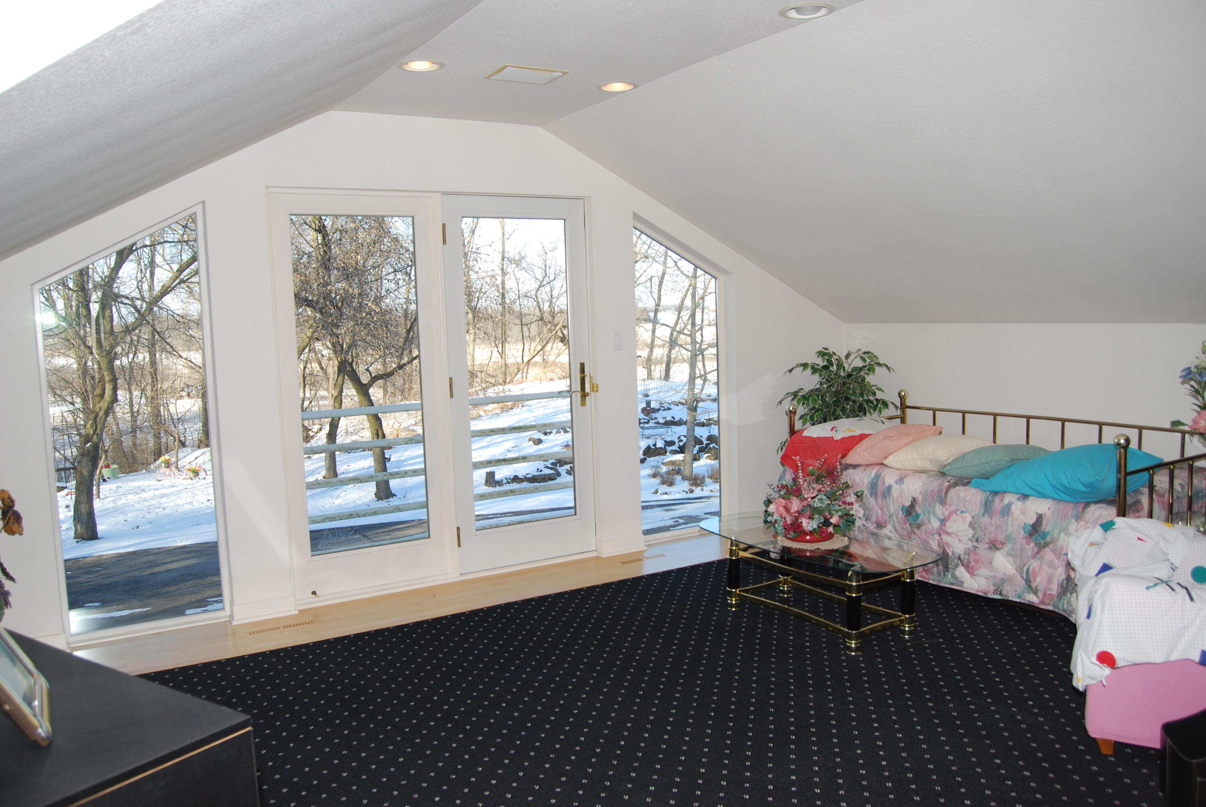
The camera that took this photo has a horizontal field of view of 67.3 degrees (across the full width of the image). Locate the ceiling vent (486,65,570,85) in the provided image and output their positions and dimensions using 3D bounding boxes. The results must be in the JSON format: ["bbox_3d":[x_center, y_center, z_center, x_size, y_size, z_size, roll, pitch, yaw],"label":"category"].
[{"bbox_3d":[-0.325,-1.383,3.837,0.290,0.025,0.243,-5,7,-30],"label":"ceiling vent"}]

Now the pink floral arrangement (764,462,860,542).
[{"bbox_3d":[0.986,0.448,4.308,0.440,0.360,0.430,-2,6,0],"label":"pink floral arrangement"}]

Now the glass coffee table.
[{"bbox_3d":[0.986,0.821,4.284,0.615,0.395,1.220,-6,7,-31],"label":"glass coffee table"}]

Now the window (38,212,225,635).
[{"bbox_3d":[-2.135,0.090,4.136,0.685,1.920,0.080,-6,7,-31],"label":"window"}]

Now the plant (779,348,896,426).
[{"bbox_3d":[1.496,0.234,5.817,0.720,1.190,0.700,-6,7,-31],"label":"plant"}]

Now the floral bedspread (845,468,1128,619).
[{"bbox_3d":[2.051,0.604,4.839,0.940,0.580,1.900,-6,7,-31],"label":"floral bedspread"}]

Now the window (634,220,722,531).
[{"bbox_3d":[0.506,-0.130,5.730,0.670,1.930,0.080,-6,7,-31],"label":"window"}]

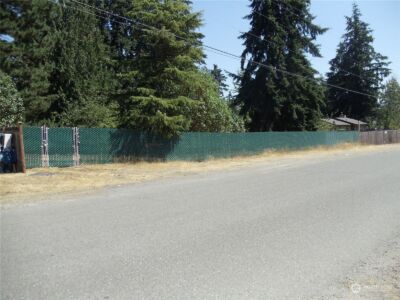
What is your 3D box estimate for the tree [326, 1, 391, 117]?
[{"bbox_3d":[27.349,-13.328,88.000,11.251,23.714,10.914,0,2,0],"label":"tree"}]

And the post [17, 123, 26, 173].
[{"bbox_3d":[-7.061,-0.096,20.167,0.160,1.970,0.160,-3,2,31],"label":"post"}]

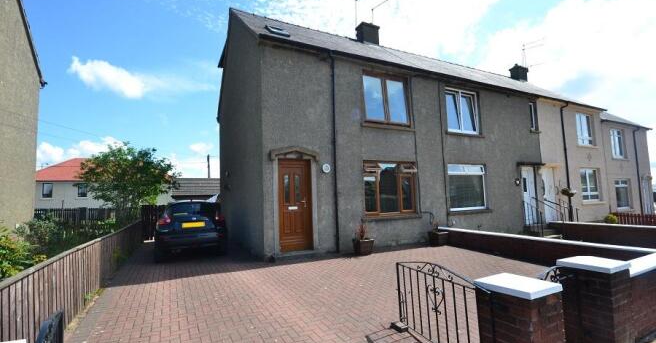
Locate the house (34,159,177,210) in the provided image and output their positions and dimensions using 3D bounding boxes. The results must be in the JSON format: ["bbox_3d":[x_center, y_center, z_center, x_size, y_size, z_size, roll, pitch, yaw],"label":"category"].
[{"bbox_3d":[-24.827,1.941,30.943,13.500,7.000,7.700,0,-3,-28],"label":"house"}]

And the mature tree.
[{"bbox_3d":[-10.056,0.763,13.899,4.200,4.400,4.000,0,-3,-28],"label":"mature tree"}]

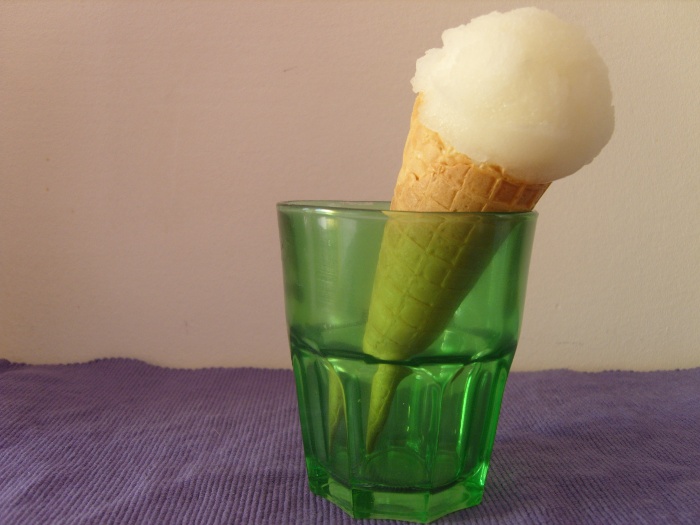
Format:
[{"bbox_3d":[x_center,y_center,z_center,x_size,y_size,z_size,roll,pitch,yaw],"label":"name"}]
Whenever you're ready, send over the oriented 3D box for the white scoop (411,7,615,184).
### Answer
[{"bbox_3d":[0.052,-0.053,0.224,0.065,0.058,0.064,21,9,0],"label":"white scoop"}]

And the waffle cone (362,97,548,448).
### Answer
[{"bbox_3d":[0.024,0.013,0.241,0.051,0.119,0.051,21,9,0],"label":"waffle cone"}]

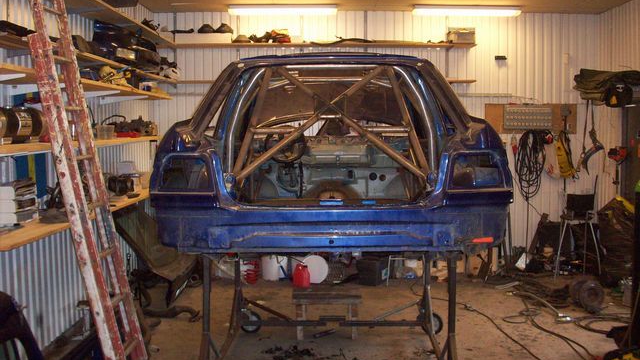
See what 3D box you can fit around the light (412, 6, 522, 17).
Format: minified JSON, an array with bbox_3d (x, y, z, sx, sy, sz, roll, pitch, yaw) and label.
[{"bbox_3d":[1.683,-1.938,7.869,1.240,0.090,0.190,0,5,1],"label":"light"}]

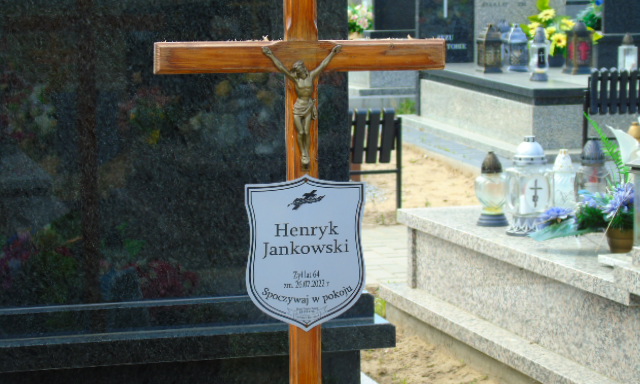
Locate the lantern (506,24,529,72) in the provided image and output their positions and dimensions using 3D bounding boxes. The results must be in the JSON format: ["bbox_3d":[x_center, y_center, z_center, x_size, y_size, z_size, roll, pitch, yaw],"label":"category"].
[{"bbox_3d":[1.327,-0.967,11.631,0.132,0.312,0.132,-2,7,-13],"label":"lantern"}]

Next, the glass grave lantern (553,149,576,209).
[{"bbox_3d":[0.834,-0.023,5.935,0.085,0.246,0.085,-1,7,-8],"label":"glass grave lantern"}]

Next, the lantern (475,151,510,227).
[{"bbox_3d":[0.583,-0.012,5.865,0.110,0.249,0.102,0,7,0],"label":"lantern"}]

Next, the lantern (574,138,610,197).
[{"bbox_3d":[0.932,-0.041,5.933,0.122,0.282,0.122,-1,7,-8],"label":"lantern"}]

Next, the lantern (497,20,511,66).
[{"bbox_3d":[1.265,-1.018,11.930,0.132,0.324,0.132,-2,7,-14],"label":"lantern"}]

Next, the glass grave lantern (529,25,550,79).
[{"bbox_3d":[1.379,-0.864,10.880,0.128,0.331,0.128,-1,7,-8],"label":"glass grave lantern"}]

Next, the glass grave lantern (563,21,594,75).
[{"bbox_3d":[1.692,-0.947,11.379,0.142,0.347,0.142,-3,8,-21],"label":"glass grave lantern"}]

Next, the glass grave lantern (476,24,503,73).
[{"bbox_3d":[1.121,-0.947,11.481,0.132,0.319,0.132,-3,7,-19],"label":"glass grave lantern"}]

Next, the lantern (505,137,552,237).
[{"bbox_3d":[0.687,-0.023,5.681,0.150,0.318,0.150,-2,7,-12],"label":"lantern"}]

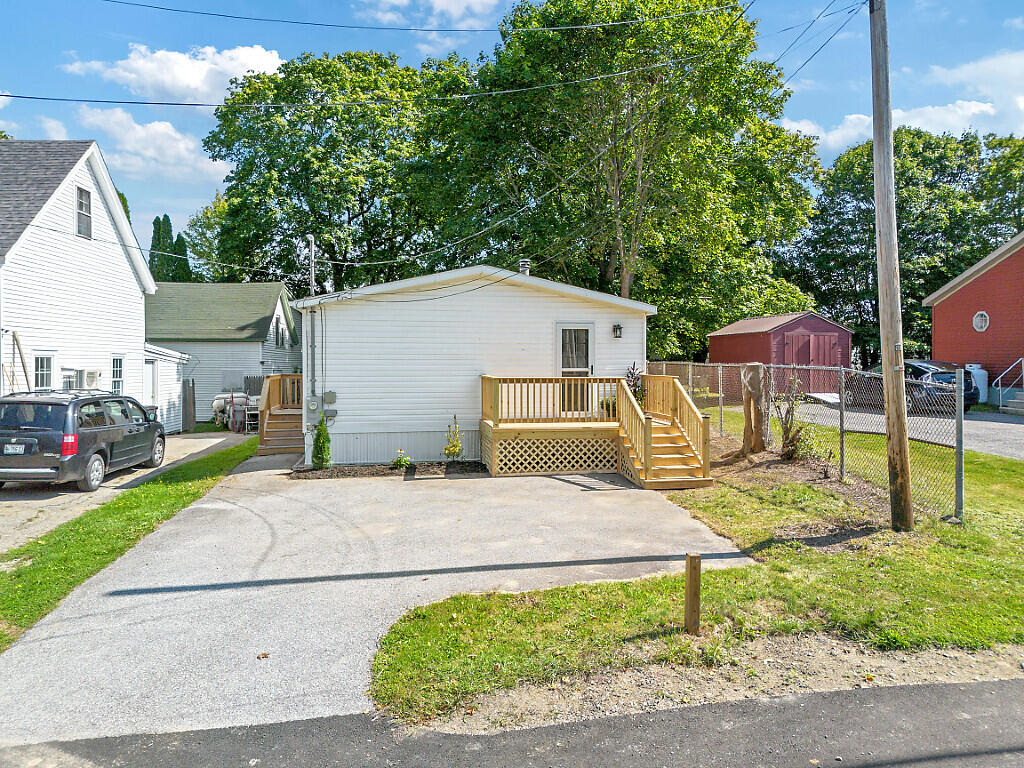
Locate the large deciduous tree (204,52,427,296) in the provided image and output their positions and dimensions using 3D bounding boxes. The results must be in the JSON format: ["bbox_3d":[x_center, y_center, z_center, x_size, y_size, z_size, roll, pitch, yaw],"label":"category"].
[{"bbox_3d":[-9.055,-7.083,32.831,10.690,16.640,11.000,0,1,-9],"label":"large deciduous tree"}]

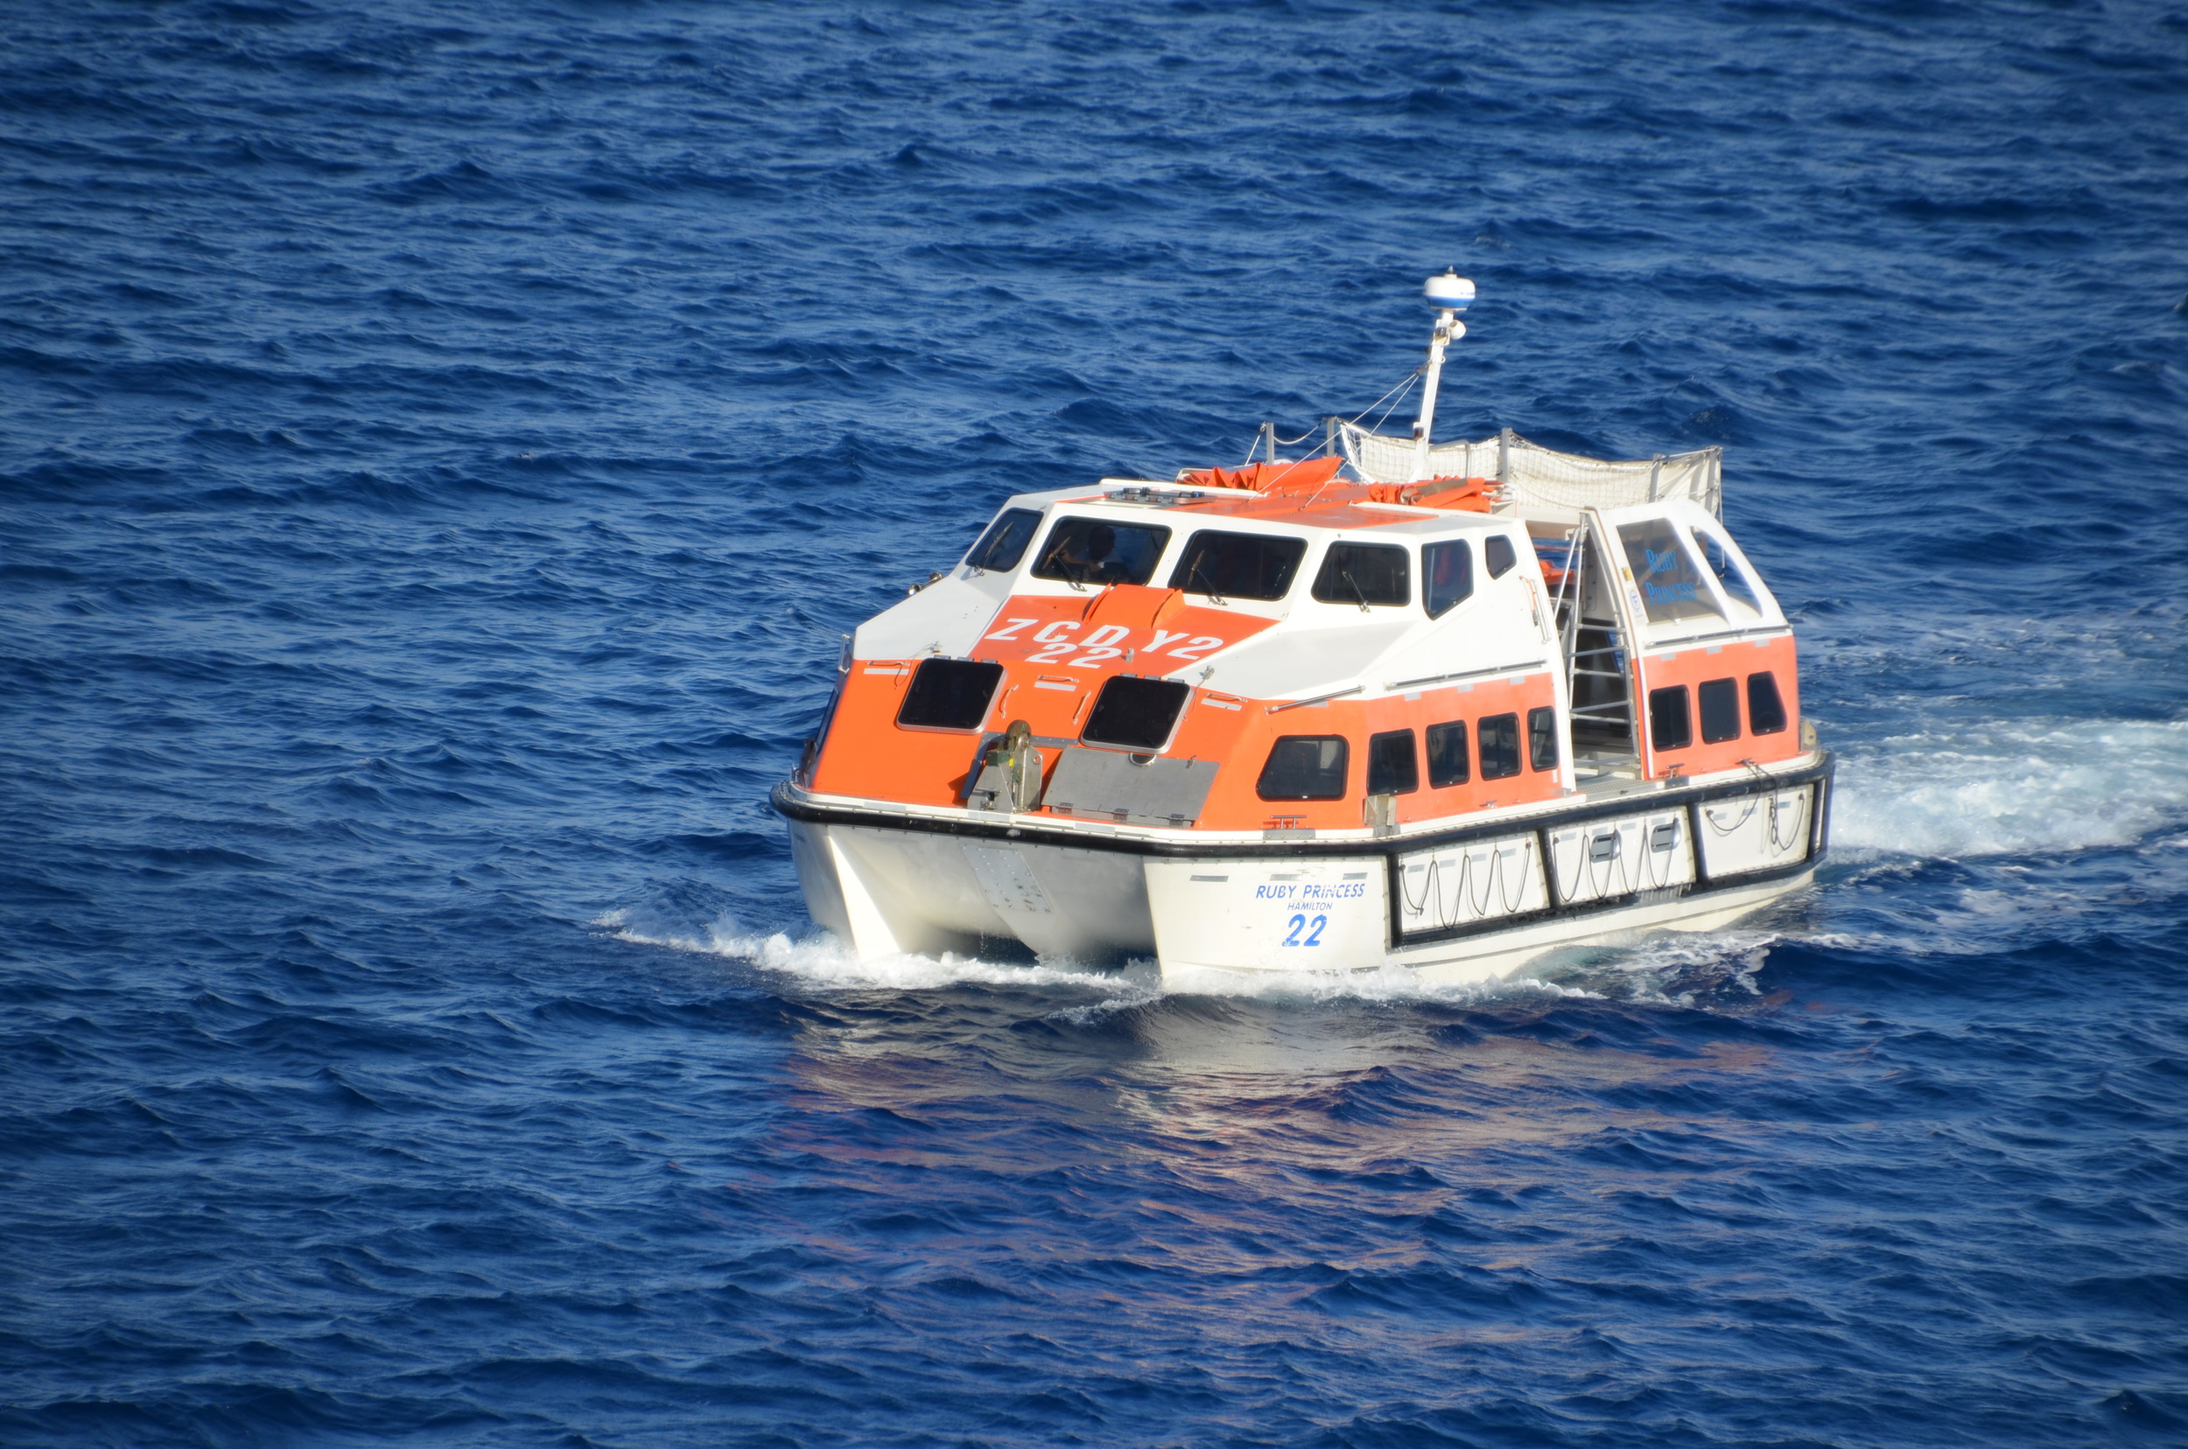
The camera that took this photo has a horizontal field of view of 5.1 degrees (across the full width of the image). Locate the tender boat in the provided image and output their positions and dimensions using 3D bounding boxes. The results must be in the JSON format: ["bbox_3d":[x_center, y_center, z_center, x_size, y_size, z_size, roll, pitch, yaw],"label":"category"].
[{"bbox_3d":[1.318,-0.738,180.623,5.050,4.850,10.850,5,6,22],"label":"tender boat"}]

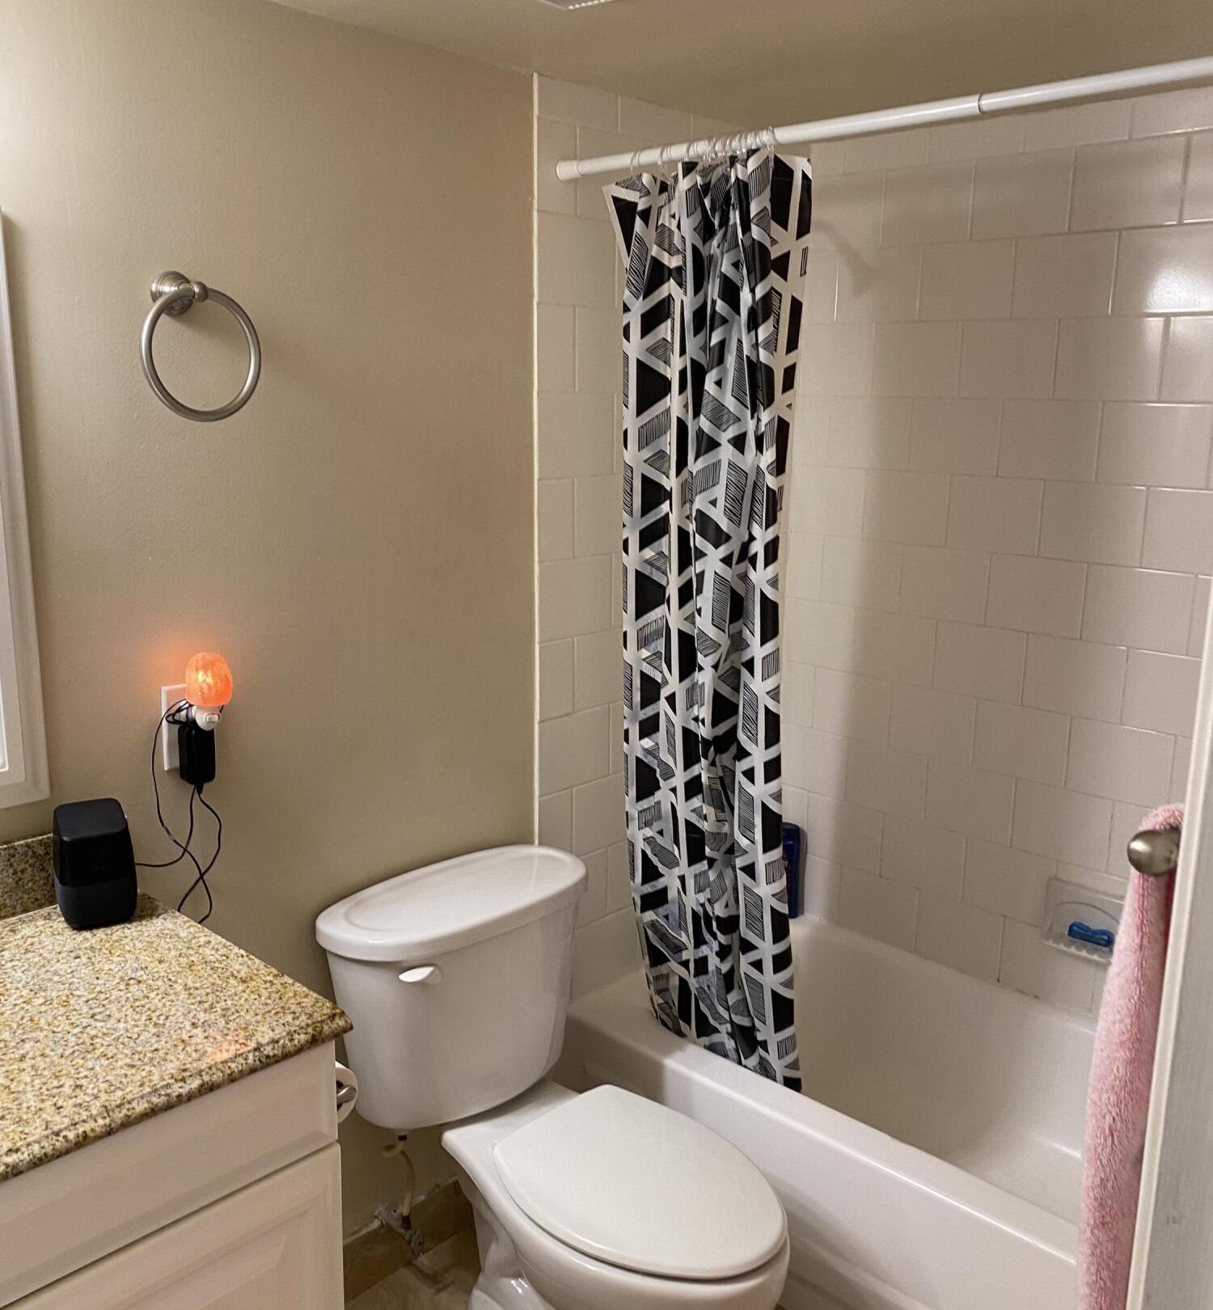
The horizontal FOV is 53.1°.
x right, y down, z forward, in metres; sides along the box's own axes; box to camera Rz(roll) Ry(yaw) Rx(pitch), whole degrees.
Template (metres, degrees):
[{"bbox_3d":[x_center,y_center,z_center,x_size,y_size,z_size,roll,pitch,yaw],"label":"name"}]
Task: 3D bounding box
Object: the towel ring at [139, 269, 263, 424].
[{"bbox_3d":[-0.556,-0.415,1.636,0.086,0.197,0.175,12,17,42],"label":"towel ring"}]

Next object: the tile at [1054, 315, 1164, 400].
[{"bbox_3d":[0.940,-0.553,2.272,0.201,0.152,0.008,13,17,43],"label":"tile"}]

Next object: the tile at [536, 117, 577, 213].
[{"bbox_3d":[-0.086,-0.856,2.133,0.010,0.152,0.099,12,17,41],"label":"tile"}]

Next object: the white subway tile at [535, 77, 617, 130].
[{"bbox_3d":[-0.051,-0.976,2.159,0.010,0.067,0.200,12,17,42],"label":"white subway tile"}]

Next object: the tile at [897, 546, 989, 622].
[{"bbox_3d":[0.717,-0.151,2.570,0.198,0.151,0.010,12,17,41],"label":"tile"}]

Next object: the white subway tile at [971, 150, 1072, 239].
[{"bbox_3d":[0.802,-0.887,2.349,0.200,0.152,0.010,12,17,41],"label":"white subway tile"}]

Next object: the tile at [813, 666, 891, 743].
[{"bbox_3d":[0.566,0.117,2.784,0.200,0.152,0.010,12,17,41],"label":"tile"}]

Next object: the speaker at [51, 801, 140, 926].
[{"bbox_3d":[-0.678,0.275,1.607,0.094,0.144,0.094,-5,14,-26],"label":"speaker"}]

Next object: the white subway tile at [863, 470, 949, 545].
[{"bbox_3d":[0.643,-0.316,2.605,0.198,0.151,0.010,12,17,41],"label":"white subway tile"}]

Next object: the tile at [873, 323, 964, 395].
[{"bbox_3d":[0.648,-0.616,2.536,0.198,0.151,0.010,12,17,41],"label":"tile"}]

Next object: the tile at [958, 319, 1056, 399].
[{"bbox_3d":[0.800,-0.590,2.424,0.200,0.152,0.010,12,17,42],"label":"tile"}]

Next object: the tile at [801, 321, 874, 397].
[{"bbox_3d":[0.495,-0.644,2.650,0.197,0.151,0.010,12,17,41],"label":"tile"}]

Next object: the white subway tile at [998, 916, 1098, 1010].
[{"bbox_3d":[0.930,0.651,2.559,0.200,0.149,0.010,12,17,42],"label":"white subway tile"}]

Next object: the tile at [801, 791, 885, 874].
[{"bbox_3d":[0.560,0.416,2.840,0.198,0.151,0.010,12,17,41],"label":"tile"}]

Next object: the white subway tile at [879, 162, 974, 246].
[{"bbox_3d":[0.653,-0.917,2.481,0.201,0.152,0.008,13,17,43],"label":"white subway tile"}]

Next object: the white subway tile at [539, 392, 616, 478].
[{"bbox_3d":[-0.057,-0.408,2.253,0.009,0.151,0.195,12,17,42],"label":"white subway tile"}]

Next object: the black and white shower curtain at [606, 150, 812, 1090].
[{"bbox_3d":[0.192,0.062,2.176,0.434,1.764,0.225,12,17,42],"label":"black and white shower curtain"}]

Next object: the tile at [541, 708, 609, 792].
[{"bbox_3d":[-0.062,0.188,2.405,0.010,0.151,0.197,12,17,41],"label":"tile"}]

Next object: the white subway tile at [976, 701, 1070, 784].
[{"bbox_3d":[0.863,0.183,2.525,0.200,0.152,0.010,12,17,42],"label":"white subway tile"}]

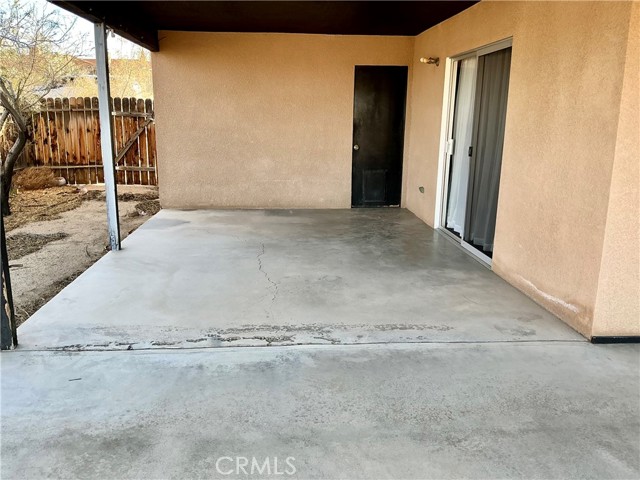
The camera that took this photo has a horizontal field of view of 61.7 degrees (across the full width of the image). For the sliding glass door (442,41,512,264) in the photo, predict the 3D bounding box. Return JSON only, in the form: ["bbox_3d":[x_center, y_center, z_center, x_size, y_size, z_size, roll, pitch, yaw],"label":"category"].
[{"bbox_3d":[1.597,-0.926,5.639,0.100,2.030,1.797,-1,13,-5],"label":"sliding glass door"}]

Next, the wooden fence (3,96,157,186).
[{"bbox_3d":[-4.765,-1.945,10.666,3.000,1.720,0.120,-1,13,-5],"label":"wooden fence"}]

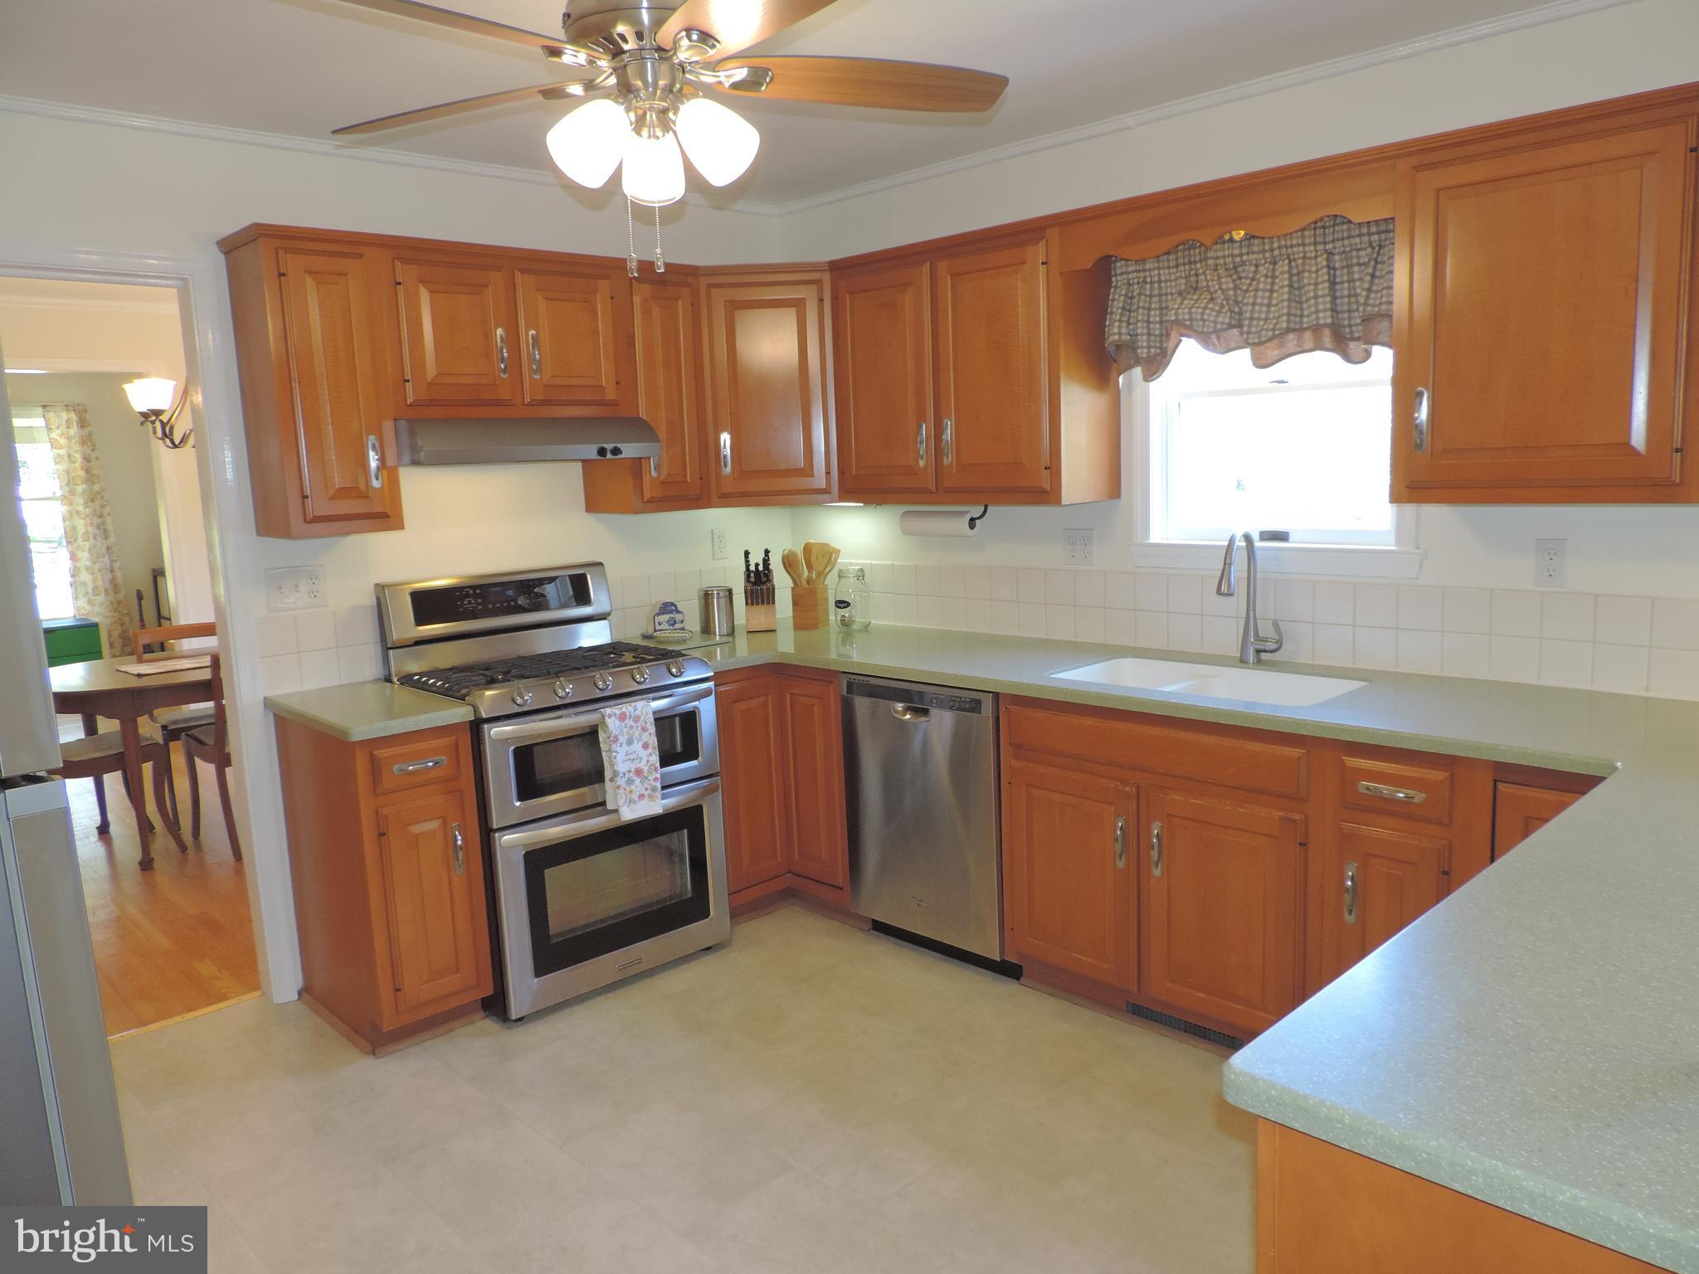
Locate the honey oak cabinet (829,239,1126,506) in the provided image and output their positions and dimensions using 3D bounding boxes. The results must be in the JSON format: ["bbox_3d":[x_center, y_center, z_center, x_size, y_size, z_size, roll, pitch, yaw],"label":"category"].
[{"bbox_3d":[0.368,-0.799,3.694,0.314,0.745,0.901,-10,12,-44],"label":"honey oak cabinet"}]

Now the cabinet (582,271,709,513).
[{"bbox_3d":[-0.690,-0.788,3.904,0.301,0.745,0.314,-10,12,-44],"label":"cabinet"}]

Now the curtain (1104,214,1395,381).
[{"bbox_3d":[1.040,-0.885,3.086,0.116,0.379,0.855,-10,12,-44],"label":"curtain"}]

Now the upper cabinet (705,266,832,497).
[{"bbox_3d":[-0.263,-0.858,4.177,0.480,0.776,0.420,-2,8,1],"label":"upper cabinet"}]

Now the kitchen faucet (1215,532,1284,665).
[{"bbox_3d":[1.055,-0.100,3.110,0.216,0.368,0.114,-10,12,-44],"label":"kitchen faucet"}]

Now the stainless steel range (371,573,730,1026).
[{"bbox_3d":[-0.882,0.412,3.550,0.767,1.185,0.684,-10,12,-44],"label":"stainless steel range"}]

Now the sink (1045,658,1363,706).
[{"bbox_3d":[0.922,0.208,3.072,0.380,0.197,0.730,-10,12,-43],"label":"sink"}]

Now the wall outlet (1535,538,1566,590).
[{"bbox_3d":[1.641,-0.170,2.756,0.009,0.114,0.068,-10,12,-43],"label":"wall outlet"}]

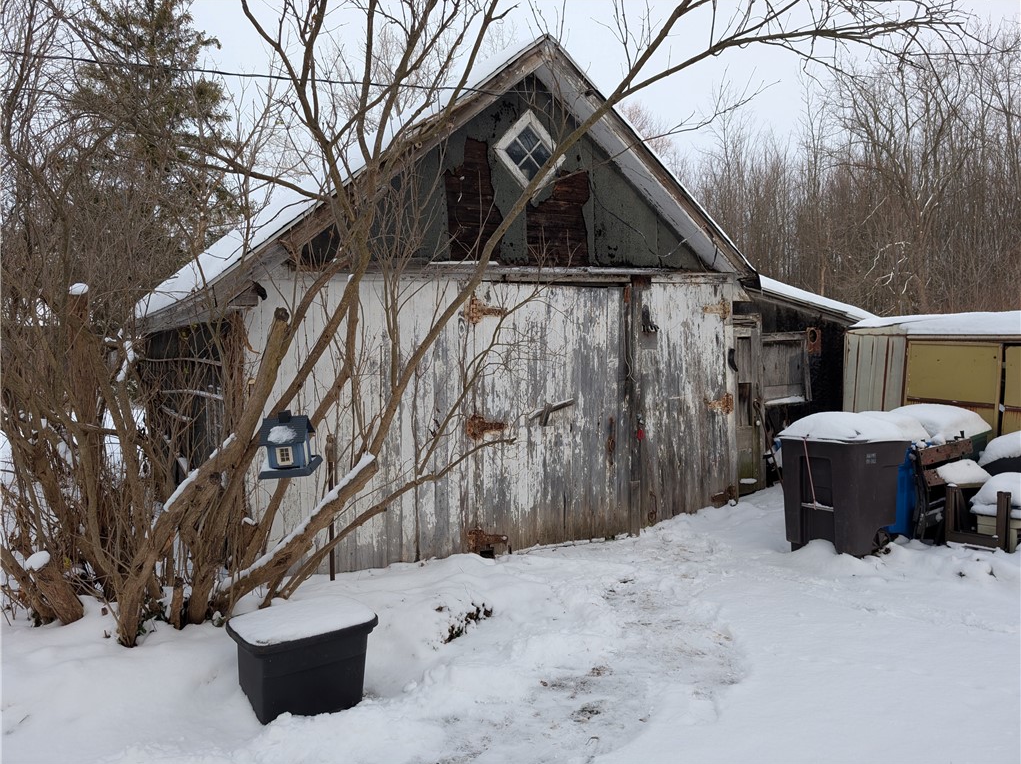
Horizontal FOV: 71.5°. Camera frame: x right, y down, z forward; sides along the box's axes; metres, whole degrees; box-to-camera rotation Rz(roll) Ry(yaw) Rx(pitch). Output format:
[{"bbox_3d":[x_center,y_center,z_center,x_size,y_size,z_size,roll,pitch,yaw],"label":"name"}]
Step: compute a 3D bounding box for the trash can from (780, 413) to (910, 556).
[{"bbox_3d":[2.780,0.865,5.910,0.850,1.070,0.730,-5,8,-38],"label":"trash can"}]

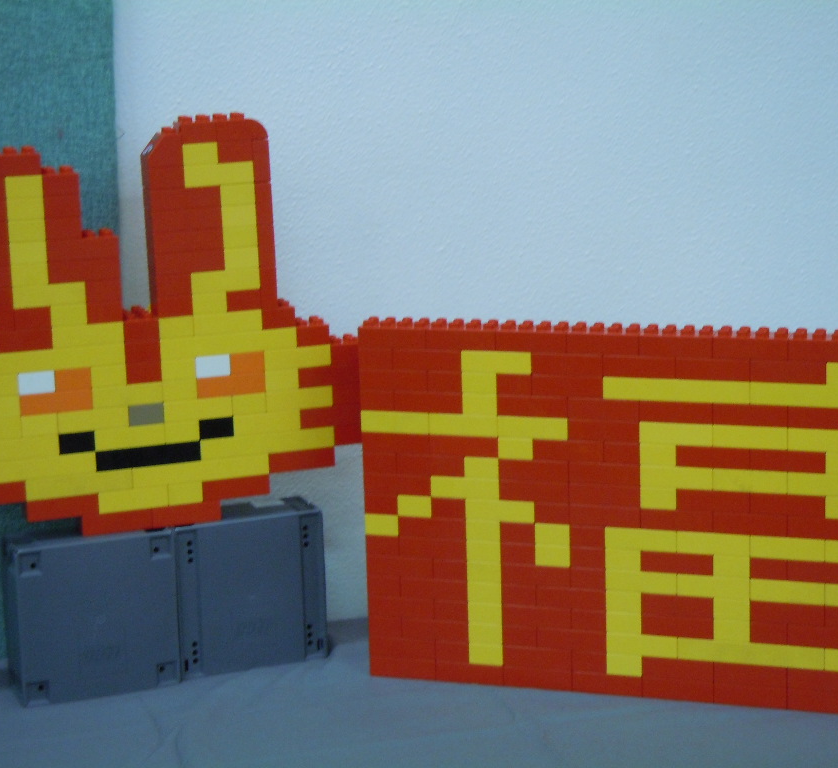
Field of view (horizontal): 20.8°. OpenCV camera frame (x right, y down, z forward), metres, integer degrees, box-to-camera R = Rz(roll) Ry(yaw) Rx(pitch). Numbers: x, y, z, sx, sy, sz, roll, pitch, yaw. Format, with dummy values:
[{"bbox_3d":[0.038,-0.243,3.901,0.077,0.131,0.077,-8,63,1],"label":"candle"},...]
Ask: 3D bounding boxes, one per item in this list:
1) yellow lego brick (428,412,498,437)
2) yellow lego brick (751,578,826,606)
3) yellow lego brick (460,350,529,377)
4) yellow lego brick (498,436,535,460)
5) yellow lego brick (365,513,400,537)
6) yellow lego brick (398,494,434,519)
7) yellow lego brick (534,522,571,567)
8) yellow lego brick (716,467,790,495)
[{"bbox_3d":[0.044,0.033,2.032,0.064,0.020,0.032,2,12,19],"label":"yellow lego brick"},{"bbox_3d":[0.320,0.174,1.963,0.064,0.020,0.032,2,12,19],"label":"yellow lego brick"},{"bbox_3d":[0.073,-0.023,2.010,0.064,0.020,0.032,2,12,19],"label":"yellow lego brick"},{"bbox_3d":[0.090,0.053,2.020,0.032,0.020,0.032,2,12,19],"label":"yellow lego brick"},{"bbox_3d":[-0.028,0.124,2.076,0.032,0.020,0.032,2,12,19],"label":"yellow lego brick"},{"bbox_3d":[0.001,0.106,2.062,0.032,0.020,0.032,2,12,19],"label":"yellow lego brick"},{"bbox_3d":[0.123,0.139,2.026,0.032,0.040,0.032,2,12,19],"label":"yellow lego brick"},{"bbox_3d":[0.287,0.079,1.955,0.064,0.020,0.032,2,12,19],"label":"yellow lego brick"}]

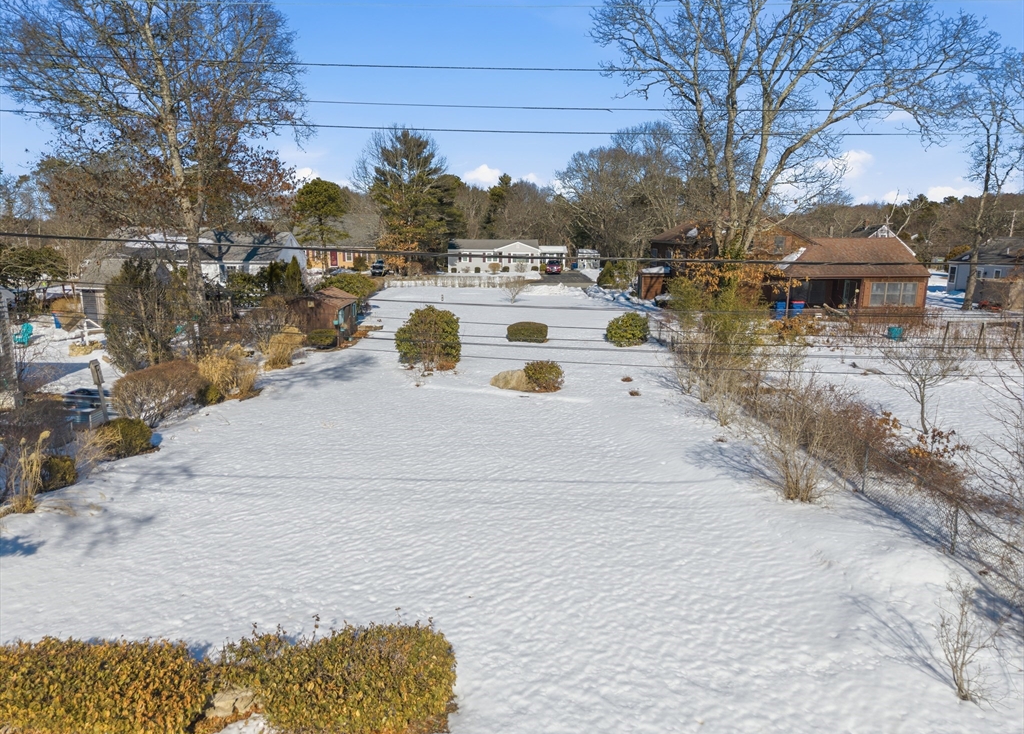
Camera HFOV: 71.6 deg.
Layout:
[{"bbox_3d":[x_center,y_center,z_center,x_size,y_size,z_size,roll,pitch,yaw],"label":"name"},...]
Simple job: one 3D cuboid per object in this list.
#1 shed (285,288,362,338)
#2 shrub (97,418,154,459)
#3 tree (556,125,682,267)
[{"bbox_3d":[-9.850,-2.675,37.086,2.500,2.650,4.400,0,11,-1],"label":"shed"},{"bbox_3d":[-10.250,1.798,18.807,1.350,0.970,1.300,0,11,0],"label":"shrub"},{"bbox_3d":[14.400,-21.973,92.494,16.600,19.000,15.000,0,11,0],"label":"tree"}]

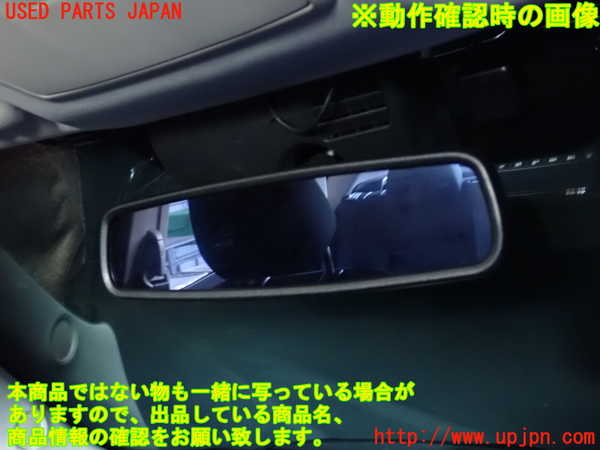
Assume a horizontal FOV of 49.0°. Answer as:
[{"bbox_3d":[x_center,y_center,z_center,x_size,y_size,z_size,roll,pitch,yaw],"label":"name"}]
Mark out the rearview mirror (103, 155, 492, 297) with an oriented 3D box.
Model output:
[{"bbox_3d":[-0.007,0.004,0.390,0.250,0.070,0.042,-7,3,26],"label":"rearview mirror"}]

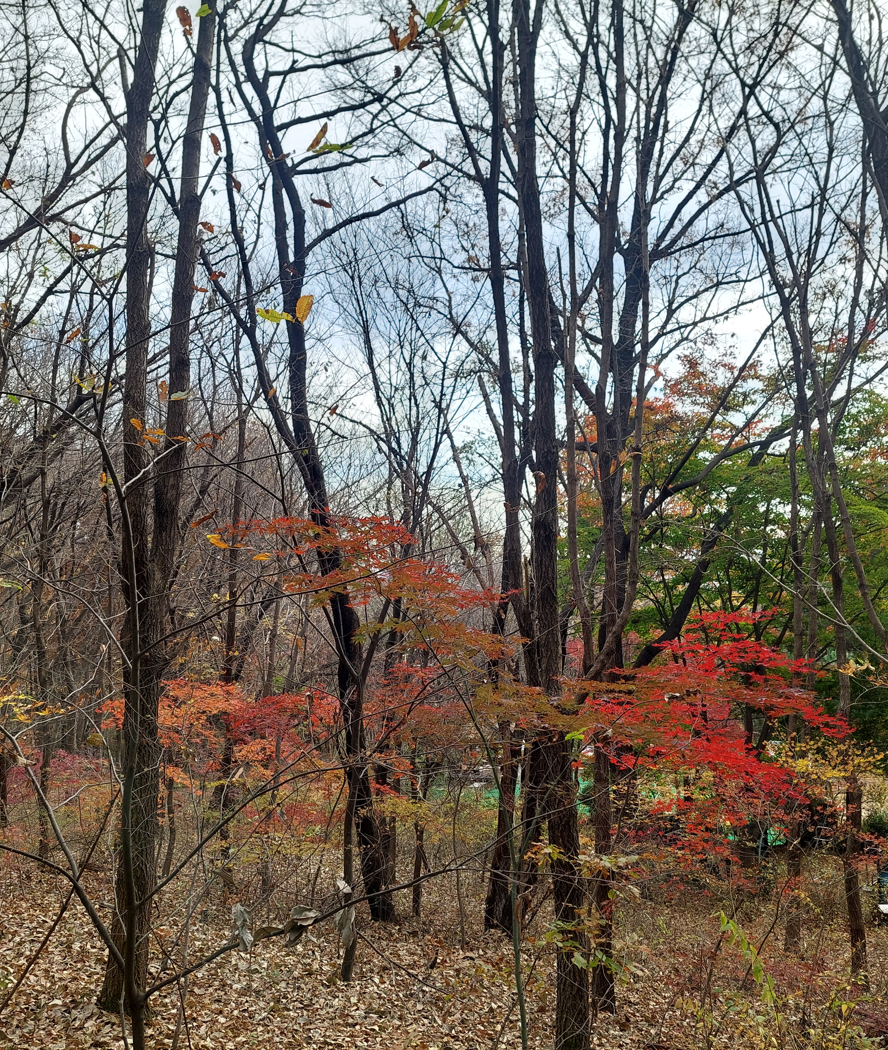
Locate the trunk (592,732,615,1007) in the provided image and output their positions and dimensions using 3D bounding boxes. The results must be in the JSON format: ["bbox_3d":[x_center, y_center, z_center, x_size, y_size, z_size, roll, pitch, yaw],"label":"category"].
[{"bbox_3d":[1.338,2.940,8.500,0.170,2.220,0.170,0,-7,0],"label":"trunk"}]

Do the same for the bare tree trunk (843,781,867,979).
[{"bbox_3d":[4.480,3.860,11.000,0.190,2.080,0.190,0,-7,0],"label":"bare tree trunk"}]

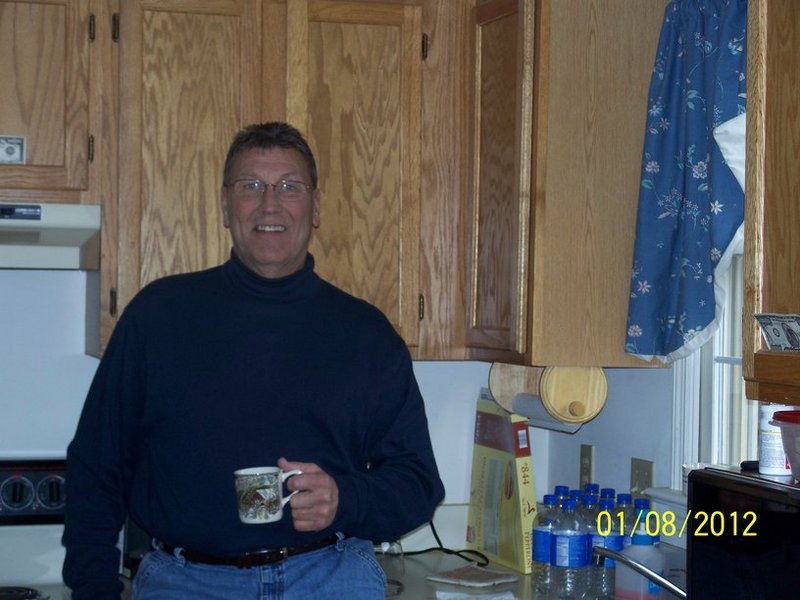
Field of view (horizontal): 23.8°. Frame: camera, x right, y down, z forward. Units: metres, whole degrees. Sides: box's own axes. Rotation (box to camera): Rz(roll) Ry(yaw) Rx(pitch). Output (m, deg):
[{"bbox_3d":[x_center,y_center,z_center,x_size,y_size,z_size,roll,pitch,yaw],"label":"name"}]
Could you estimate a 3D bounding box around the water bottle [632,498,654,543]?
[{"bbox_3d":[0.516,0.563,4.051,0.083,0.270,0.083,1,1,-18],"label":"water bottle"}]

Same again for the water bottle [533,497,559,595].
[{"bbox_3d":[0.323,0.559,4.101,0.083,0.270,0.083,1,1,-18],"label":"water bottle"}]

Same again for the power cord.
[{"bbox_3d":[0.142,0.640,4.984,0.220,0.095,0.250,1,1,-18],"label":"power cord"}]

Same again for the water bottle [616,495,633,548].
[{"bbox_3d":[0.489,0.561,4.140,0.083,0.270,0.083,1,1,-18],"label":"water bottle"}]

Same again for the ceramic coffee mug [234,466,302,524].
[{"bbox_3d":[-0.214,0.321,3.120,0.114,0.084,0.081,-3,4,6],"label":"ceramic coffee mug"}]

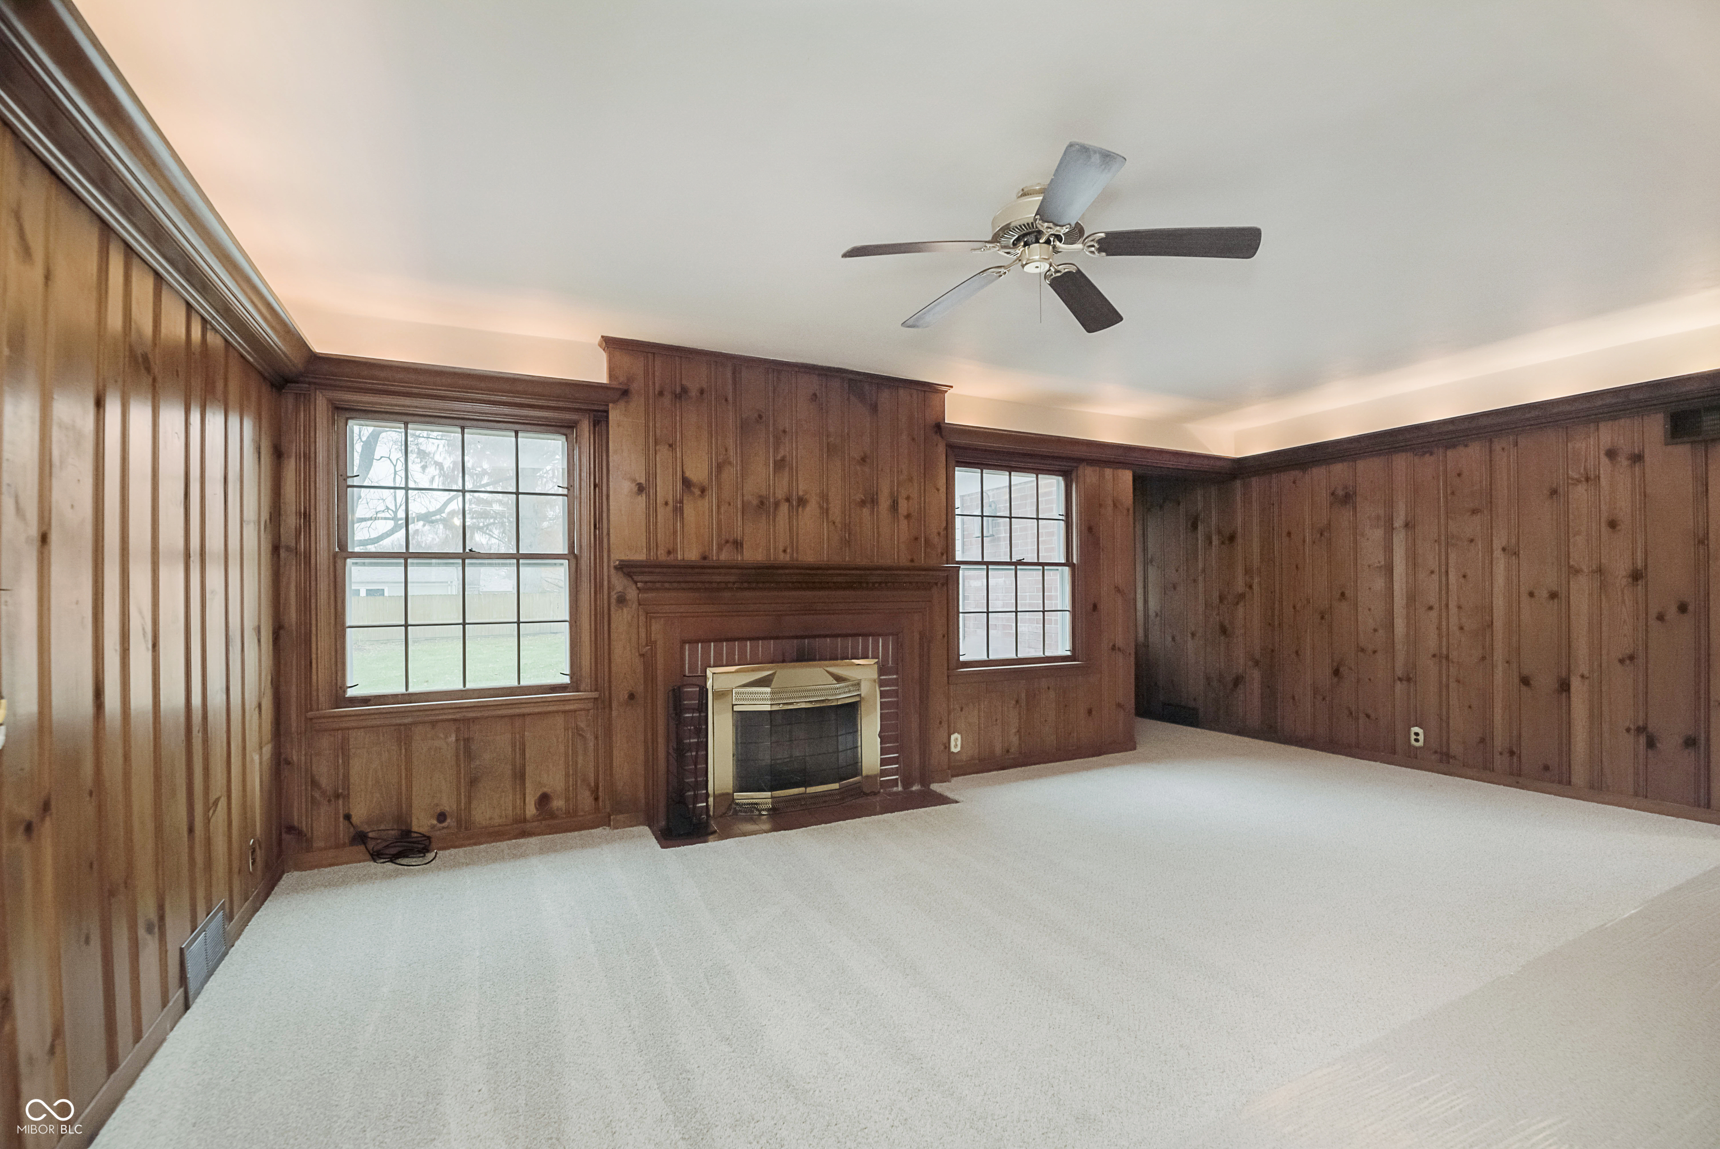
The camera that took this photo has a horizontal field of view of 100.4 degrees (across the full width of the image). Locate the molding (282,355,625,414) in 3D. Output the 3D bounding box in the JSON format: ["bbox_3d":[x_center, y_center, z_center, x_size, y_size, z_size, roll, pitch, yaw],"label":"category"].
[{"bbox_3d":[-1.817,-0.868,3.350,1.394,0.124,0.140,0,-1,-26],"label":"molding"}]

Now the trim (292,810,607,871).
[{"bbox_3d":[-1.869,1.236,3.351,1.319,0.083,0.019,0,-1,-26],"label":"trim"}]

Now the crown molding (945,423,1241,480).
[{"bbox_3d":[1.729,-0.851,5.091,2.826,0.131,0.138,0,-1,-26],"label":"crown molding"}]

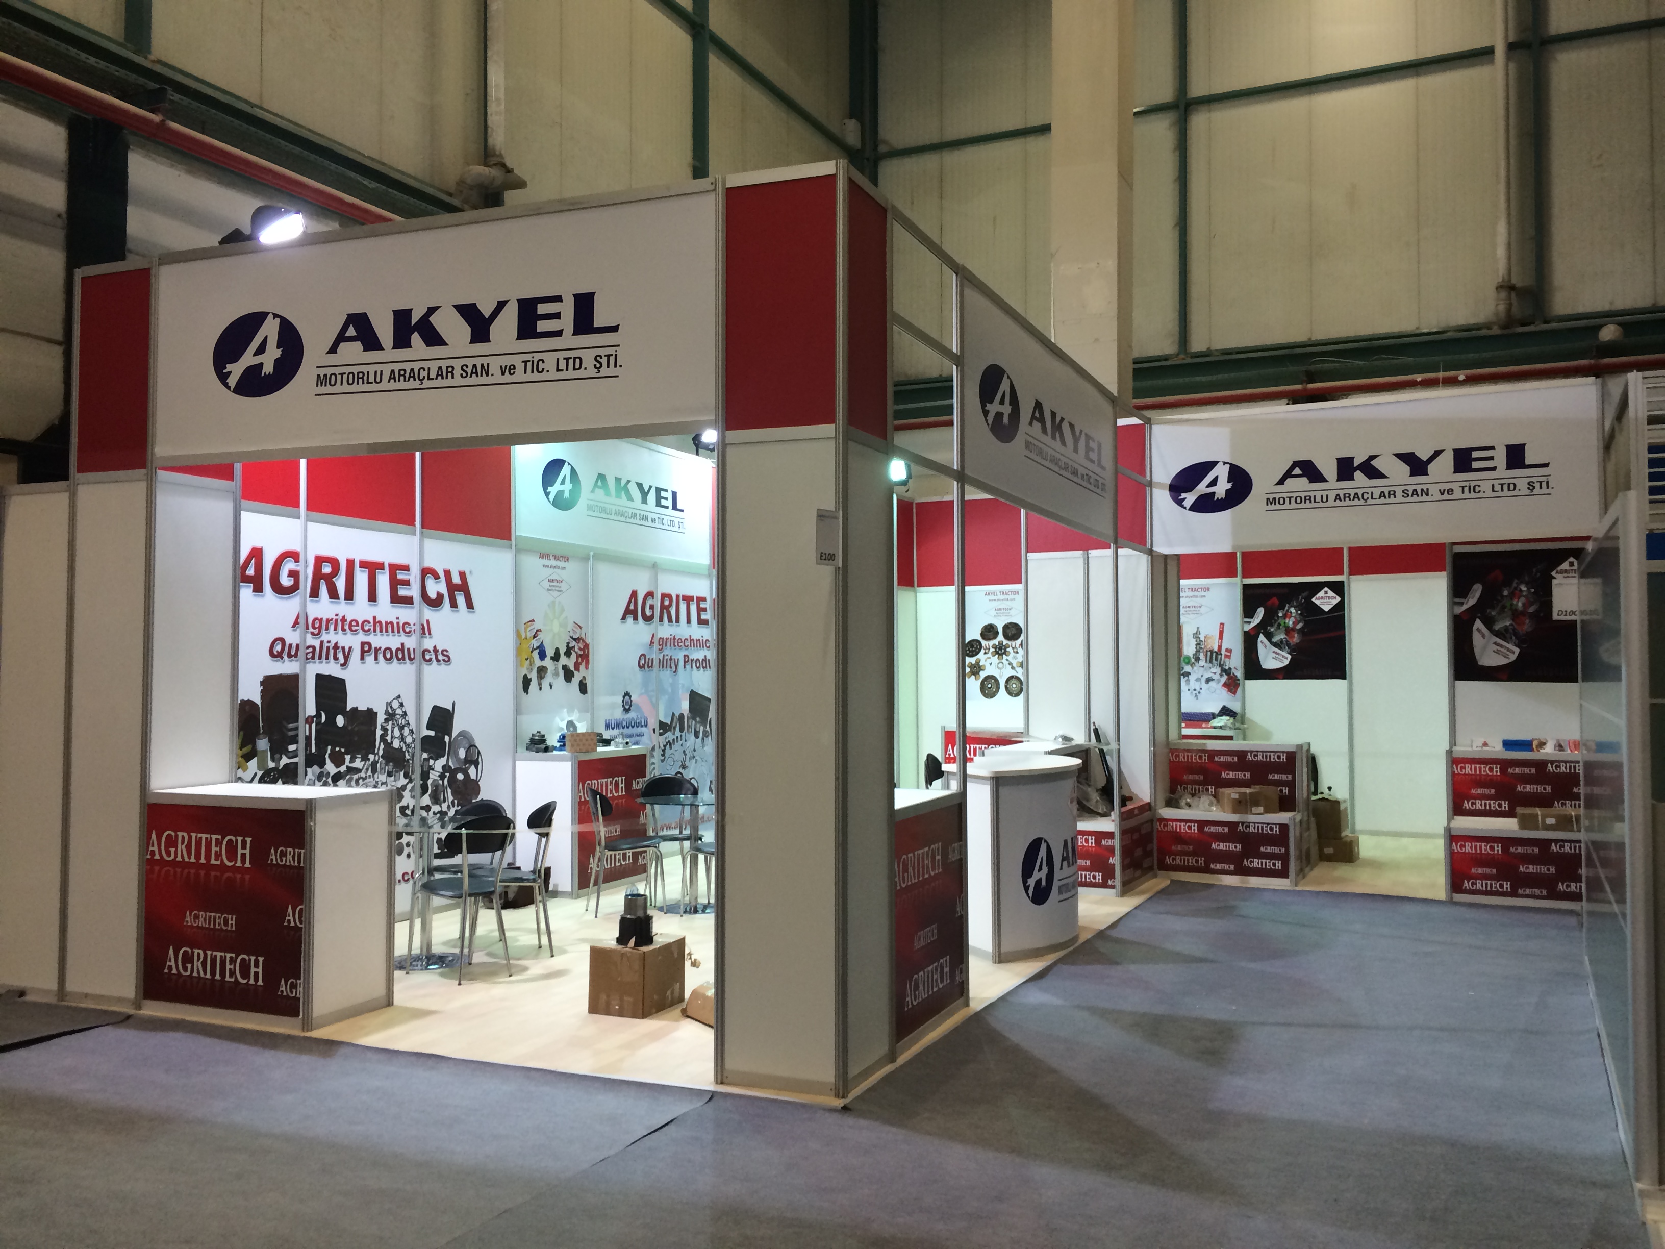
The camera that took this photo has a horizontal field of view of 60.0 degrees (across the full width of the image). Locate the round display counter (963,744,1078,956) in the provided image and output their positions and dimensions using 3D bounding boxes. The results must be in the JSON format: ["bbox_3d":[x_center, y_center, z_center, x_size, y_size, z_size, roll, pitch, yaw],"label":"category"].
[{"bbox_3d":[1.092,1.322,8.407,0.700,1.010,1.450,-1,-2,23],"label":"round display counter"}]

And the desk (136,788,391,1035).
[{"bbox_3d":[-2.616,1.271,6.671,1.020,1.000,0.530,-1,-2,23],"label":"desk"}]

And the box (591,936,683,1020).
[{"bbox_3d":[-0.903,1.628,6.733,0.290,0.310,0.380,-1,-2,23],"label":"box"}]

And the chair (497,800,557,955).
[{"bbox_3d":[-1.767,1.399,7.903,0.460,0.820,0.410,1,-2,-29],"label":"chair"}]

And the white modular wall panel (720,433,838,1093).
[{"bbox_3d":[-0.196,0.510,5.466,0.490,2.460,0.050,-1,-2,23],"label":"white modular wall panel"}]

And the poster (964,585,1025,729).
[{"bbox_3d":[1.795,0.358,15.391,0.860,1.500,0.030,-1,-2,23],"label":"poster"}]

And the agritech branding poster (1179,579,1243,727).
[{"bbox_3d":[3.703,0.328,14.588,0.840,1.480,0.030,-1,-2,23],"label":"agritech branding poster"}]

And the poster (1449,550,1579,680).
[{"bbox_3d":[4.971,-0.057,10.343,0.930,0.950,0.030,-1,-2,23],"label":"poster"}]

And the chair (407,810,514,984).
[{"bbox_3d":[-1.901,1.384,7.420,0.460,0.820,0.410,-1,-2,42],"label":"chair"}]

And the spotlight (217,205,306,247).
[{"bbox_3d":[-2.530,-1.769,6.402,0.350,0.200,0.210,0,-2,1],"label":"spotlight"}]

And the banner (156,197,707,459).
[{"bbox_3d":[-1.800,-1.237,6.198,2.940,0.930,0.050,-1,-2,23],"label":"banner"}]

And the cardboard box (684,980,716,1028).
[{"bbox_3d":[-0.469,1.699,6.553,0.270,0.160,0.430,1,-2,-24],"label":"cardboard box"}]

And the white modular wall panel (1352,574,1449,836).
[{"bbox_3d":[5.348,0.766,13.423,0.960,2.430,0.040,-1,-2,23],"label":"white modular wall panel"}]

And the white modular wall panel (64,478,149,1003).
[{"bbox_3d":[-3.392,0.547,6.745,0.480,2.430,0.040,-1,-2,23],"label":"white modular wall panel"}]

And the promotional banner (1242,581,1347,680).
[{"bbox_3d":[4.560,0.074,14.235,0.950,0.950,0.030,-1,-2,23],"label":"promotional banner"}]

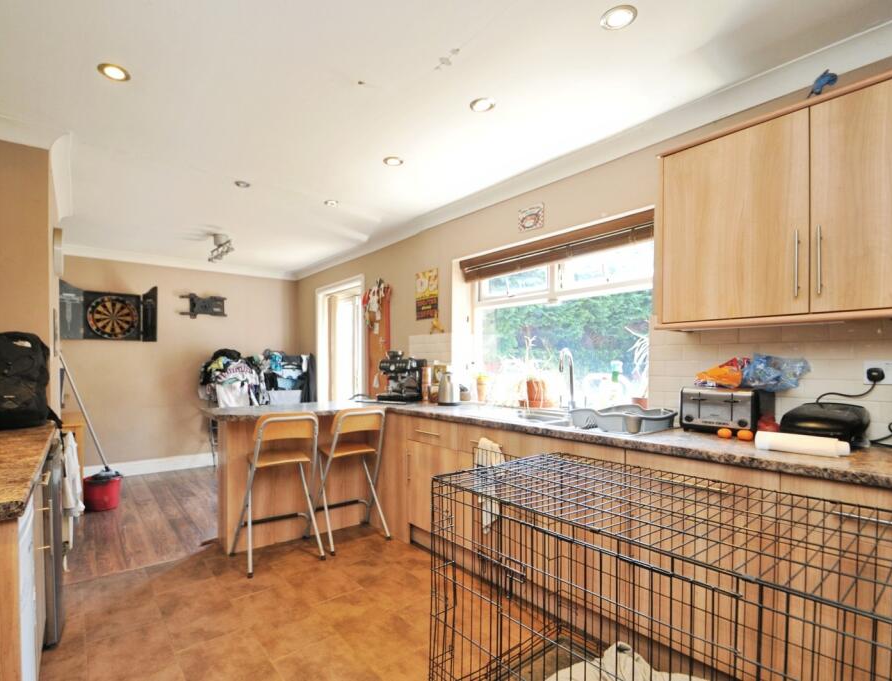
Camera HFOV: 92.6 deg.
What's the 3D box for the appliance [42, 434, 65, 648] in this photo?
[{"bbox_3d":[-2.018,0.905,1.791,0.600,0.840,0.600,1,-2,-41],"label":"appliance"}]

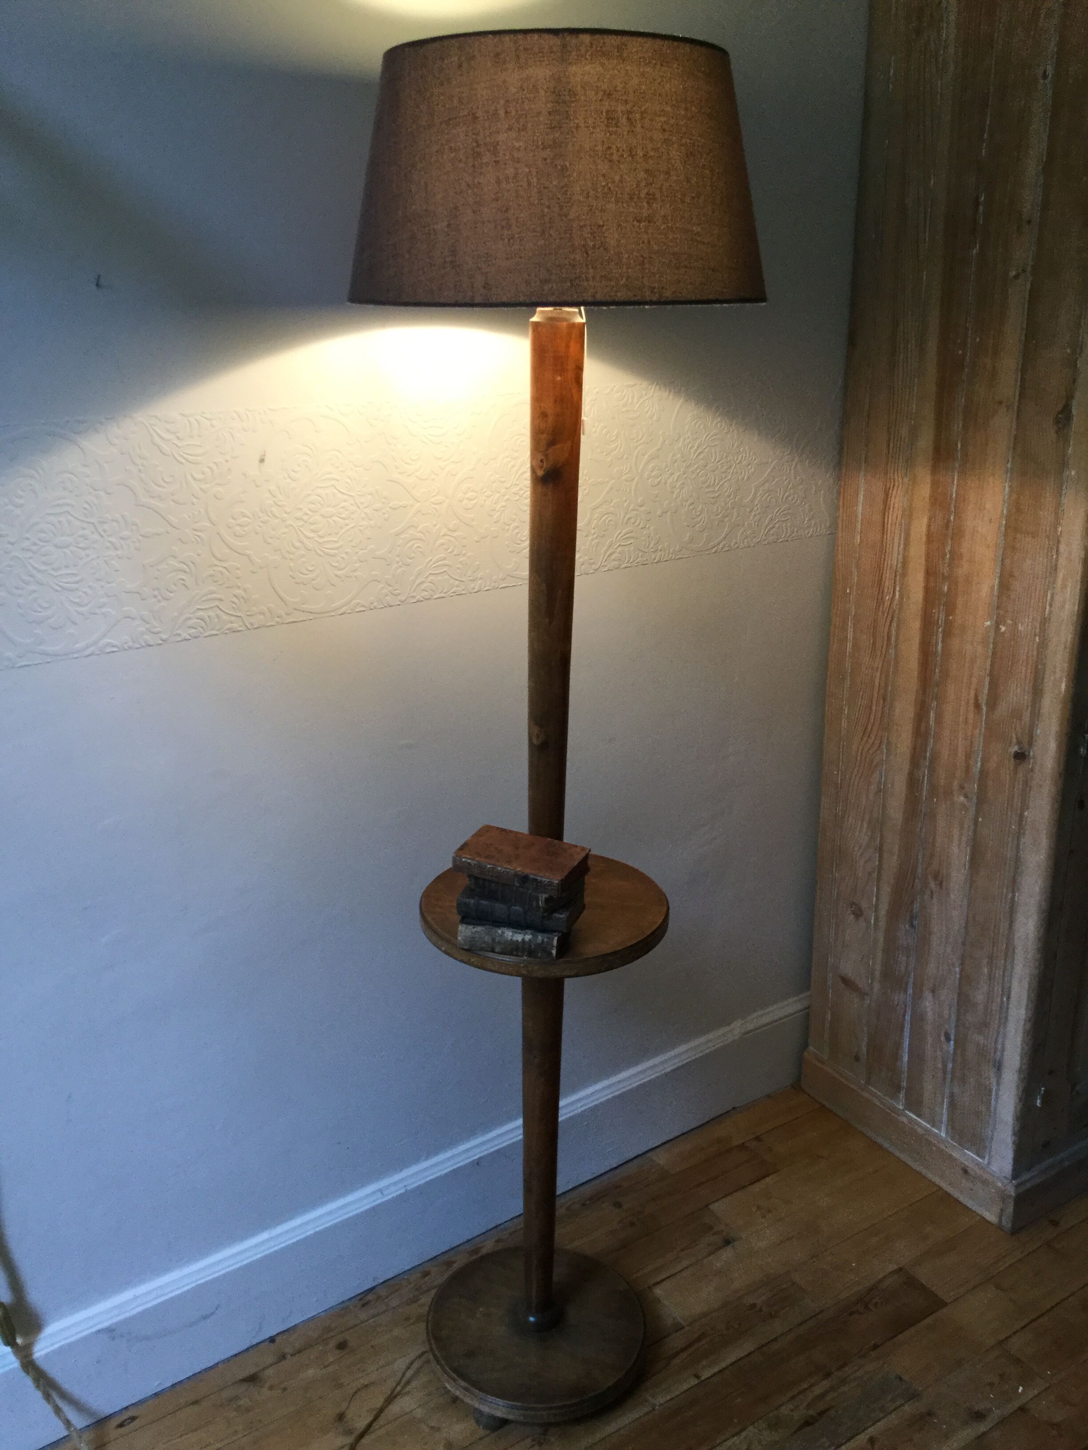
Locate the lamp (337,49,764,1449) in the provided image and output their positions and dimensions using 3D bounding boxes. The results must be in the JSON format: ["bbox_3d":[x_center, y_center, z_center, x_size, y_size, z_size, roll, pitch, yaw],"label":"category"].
[{"bbox_3d":[0.003,0.112,1.579,0.444,1.654,0.444,1,18,0],"label":"lamp"}]

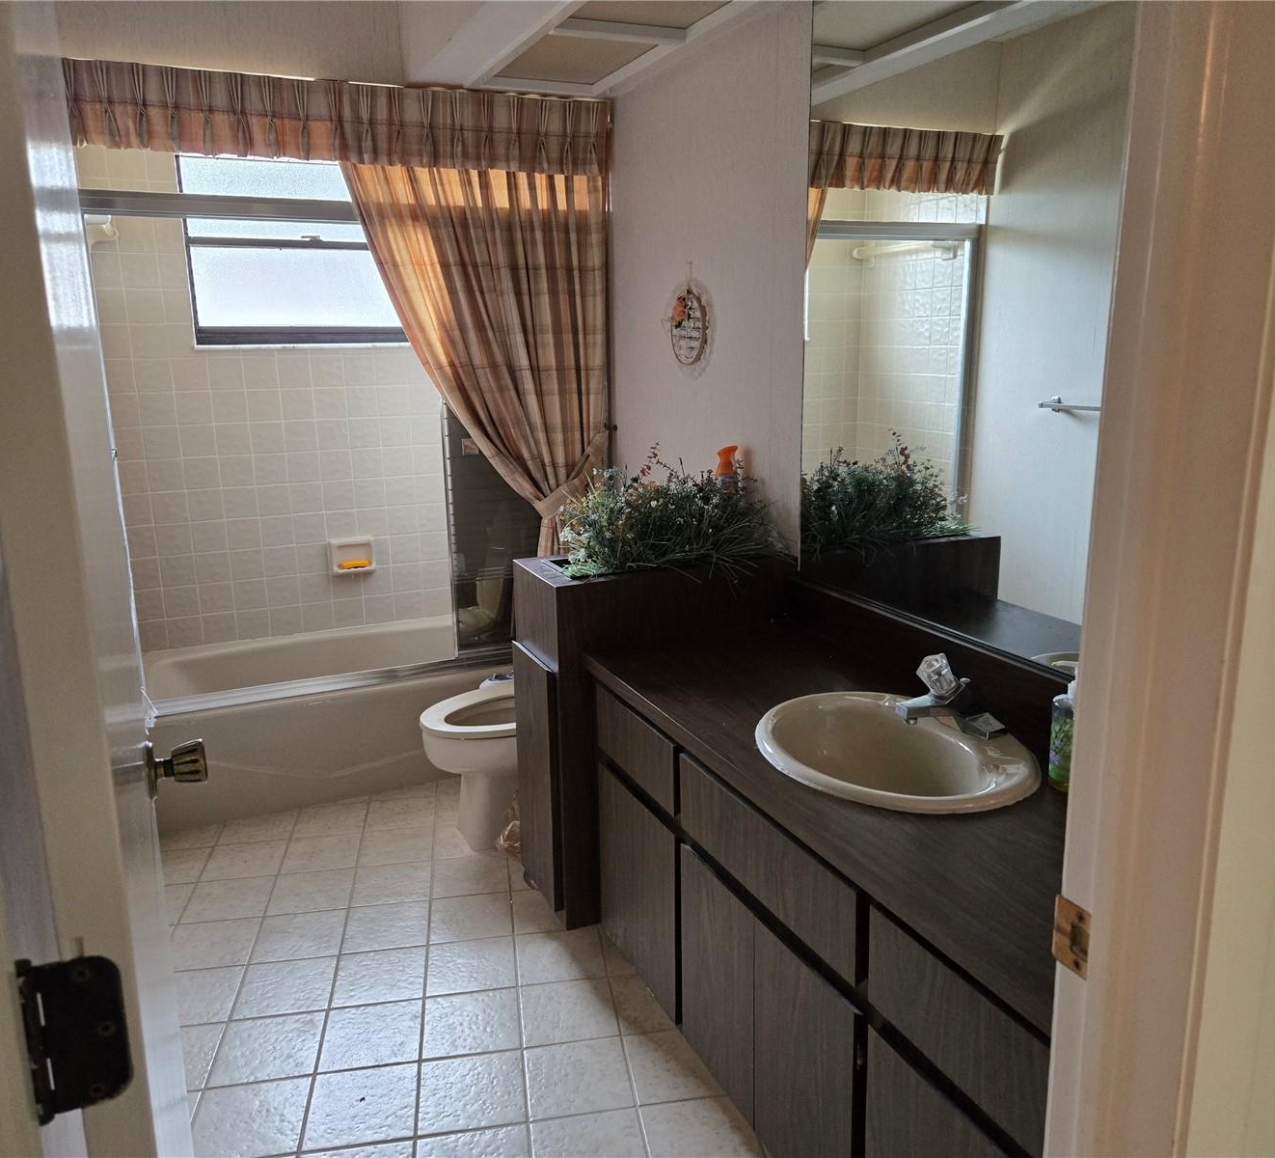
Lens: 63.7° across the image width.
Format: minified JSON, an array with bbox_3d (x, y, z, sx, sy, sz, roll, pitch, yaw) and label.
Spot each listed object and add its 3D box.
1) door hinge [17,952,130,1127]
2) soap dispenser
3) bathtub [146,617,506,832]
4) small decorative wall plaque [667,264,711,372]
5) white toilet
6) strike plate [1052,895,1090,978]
[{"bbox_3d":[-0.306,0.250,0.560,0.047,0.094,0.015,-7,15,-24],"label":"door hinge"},{"bbox_3d":[0.654,0.231,1.525,0.048,0.170,0.068,-7,15,-24],"label":"soap dispenser"},{"bbox_3d":[-0.909,0.423,3.555,1.515,0.360,0.745,-7,15,-24],"label":"bathtub"},{"bbox_3d":[0.137,-0.685,2.734,0.025,0.270,0.220,-7,15,-24],"label":"small decorative wall plaque"},{"bbox_3d":[-0.258,0.355,2.948,0.740,0.750,0.460,-7,15,-24],"label":"white toilet"},{"bbox_3d":[0.340,0.281,0.802,0.006,0.057,0.036,-7,15,-24],"label":"strike plate"}]

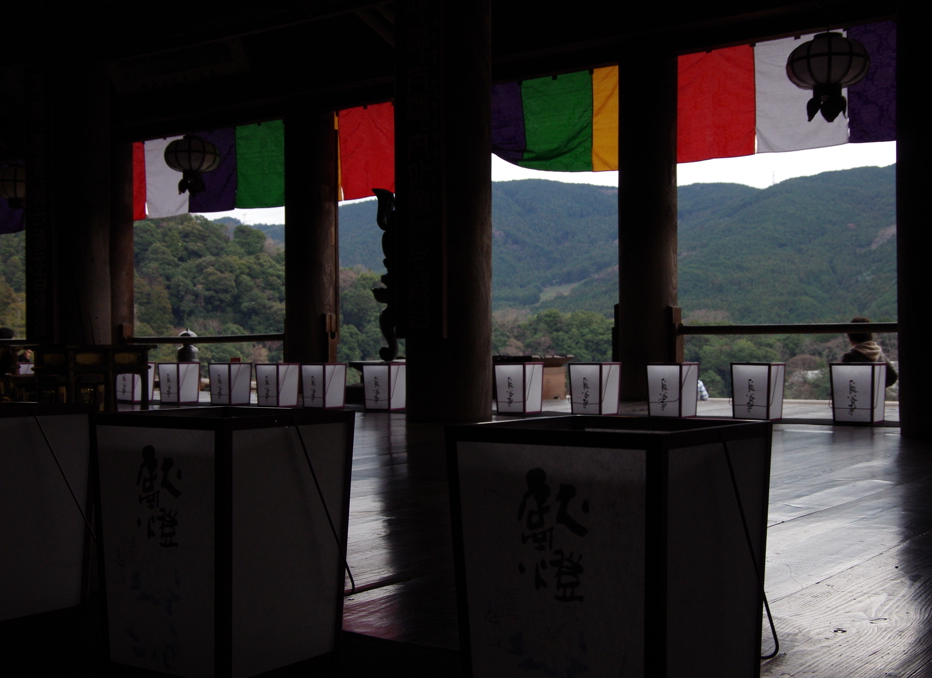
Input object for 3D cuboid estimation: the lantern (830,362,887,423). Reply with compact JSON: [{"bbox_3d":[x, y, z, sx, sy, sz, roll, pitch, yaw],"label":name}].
[{"bbox_3d":[2.394,0.333,7.258,0.264,0.355,0.264,-1,-1,36],"label":"lantern"}]

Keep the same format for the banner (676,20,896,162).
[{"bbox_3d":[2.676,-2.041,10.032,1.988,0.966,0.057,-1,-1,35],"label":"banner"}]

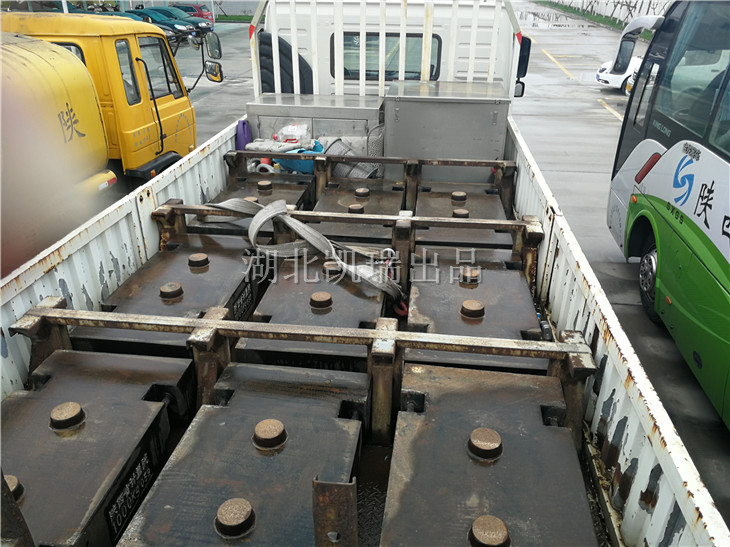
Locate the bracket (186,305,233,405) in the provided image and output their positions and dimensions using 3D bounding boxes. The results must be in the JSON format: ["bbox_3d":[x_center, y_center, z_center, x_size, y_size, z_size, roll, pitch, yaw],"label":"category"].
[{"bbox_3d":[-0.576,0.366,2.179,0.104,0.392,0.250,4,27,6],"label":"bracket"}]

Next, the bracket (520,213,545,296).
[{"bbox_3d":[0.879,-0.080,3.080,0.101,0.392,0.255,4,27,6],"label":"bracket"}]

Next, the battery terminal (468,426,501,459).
[{"bbox_3d":[0.355,0.497,1.673,0.098,0.034,0.098,3,27,7],"label":"battery terminal"}]

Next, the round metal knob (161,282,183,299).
[{"bbox_3d":[-0.928,0.084,2.735,0.105,0.040,0.105,0,27,0],"label":"round metal knob"}]

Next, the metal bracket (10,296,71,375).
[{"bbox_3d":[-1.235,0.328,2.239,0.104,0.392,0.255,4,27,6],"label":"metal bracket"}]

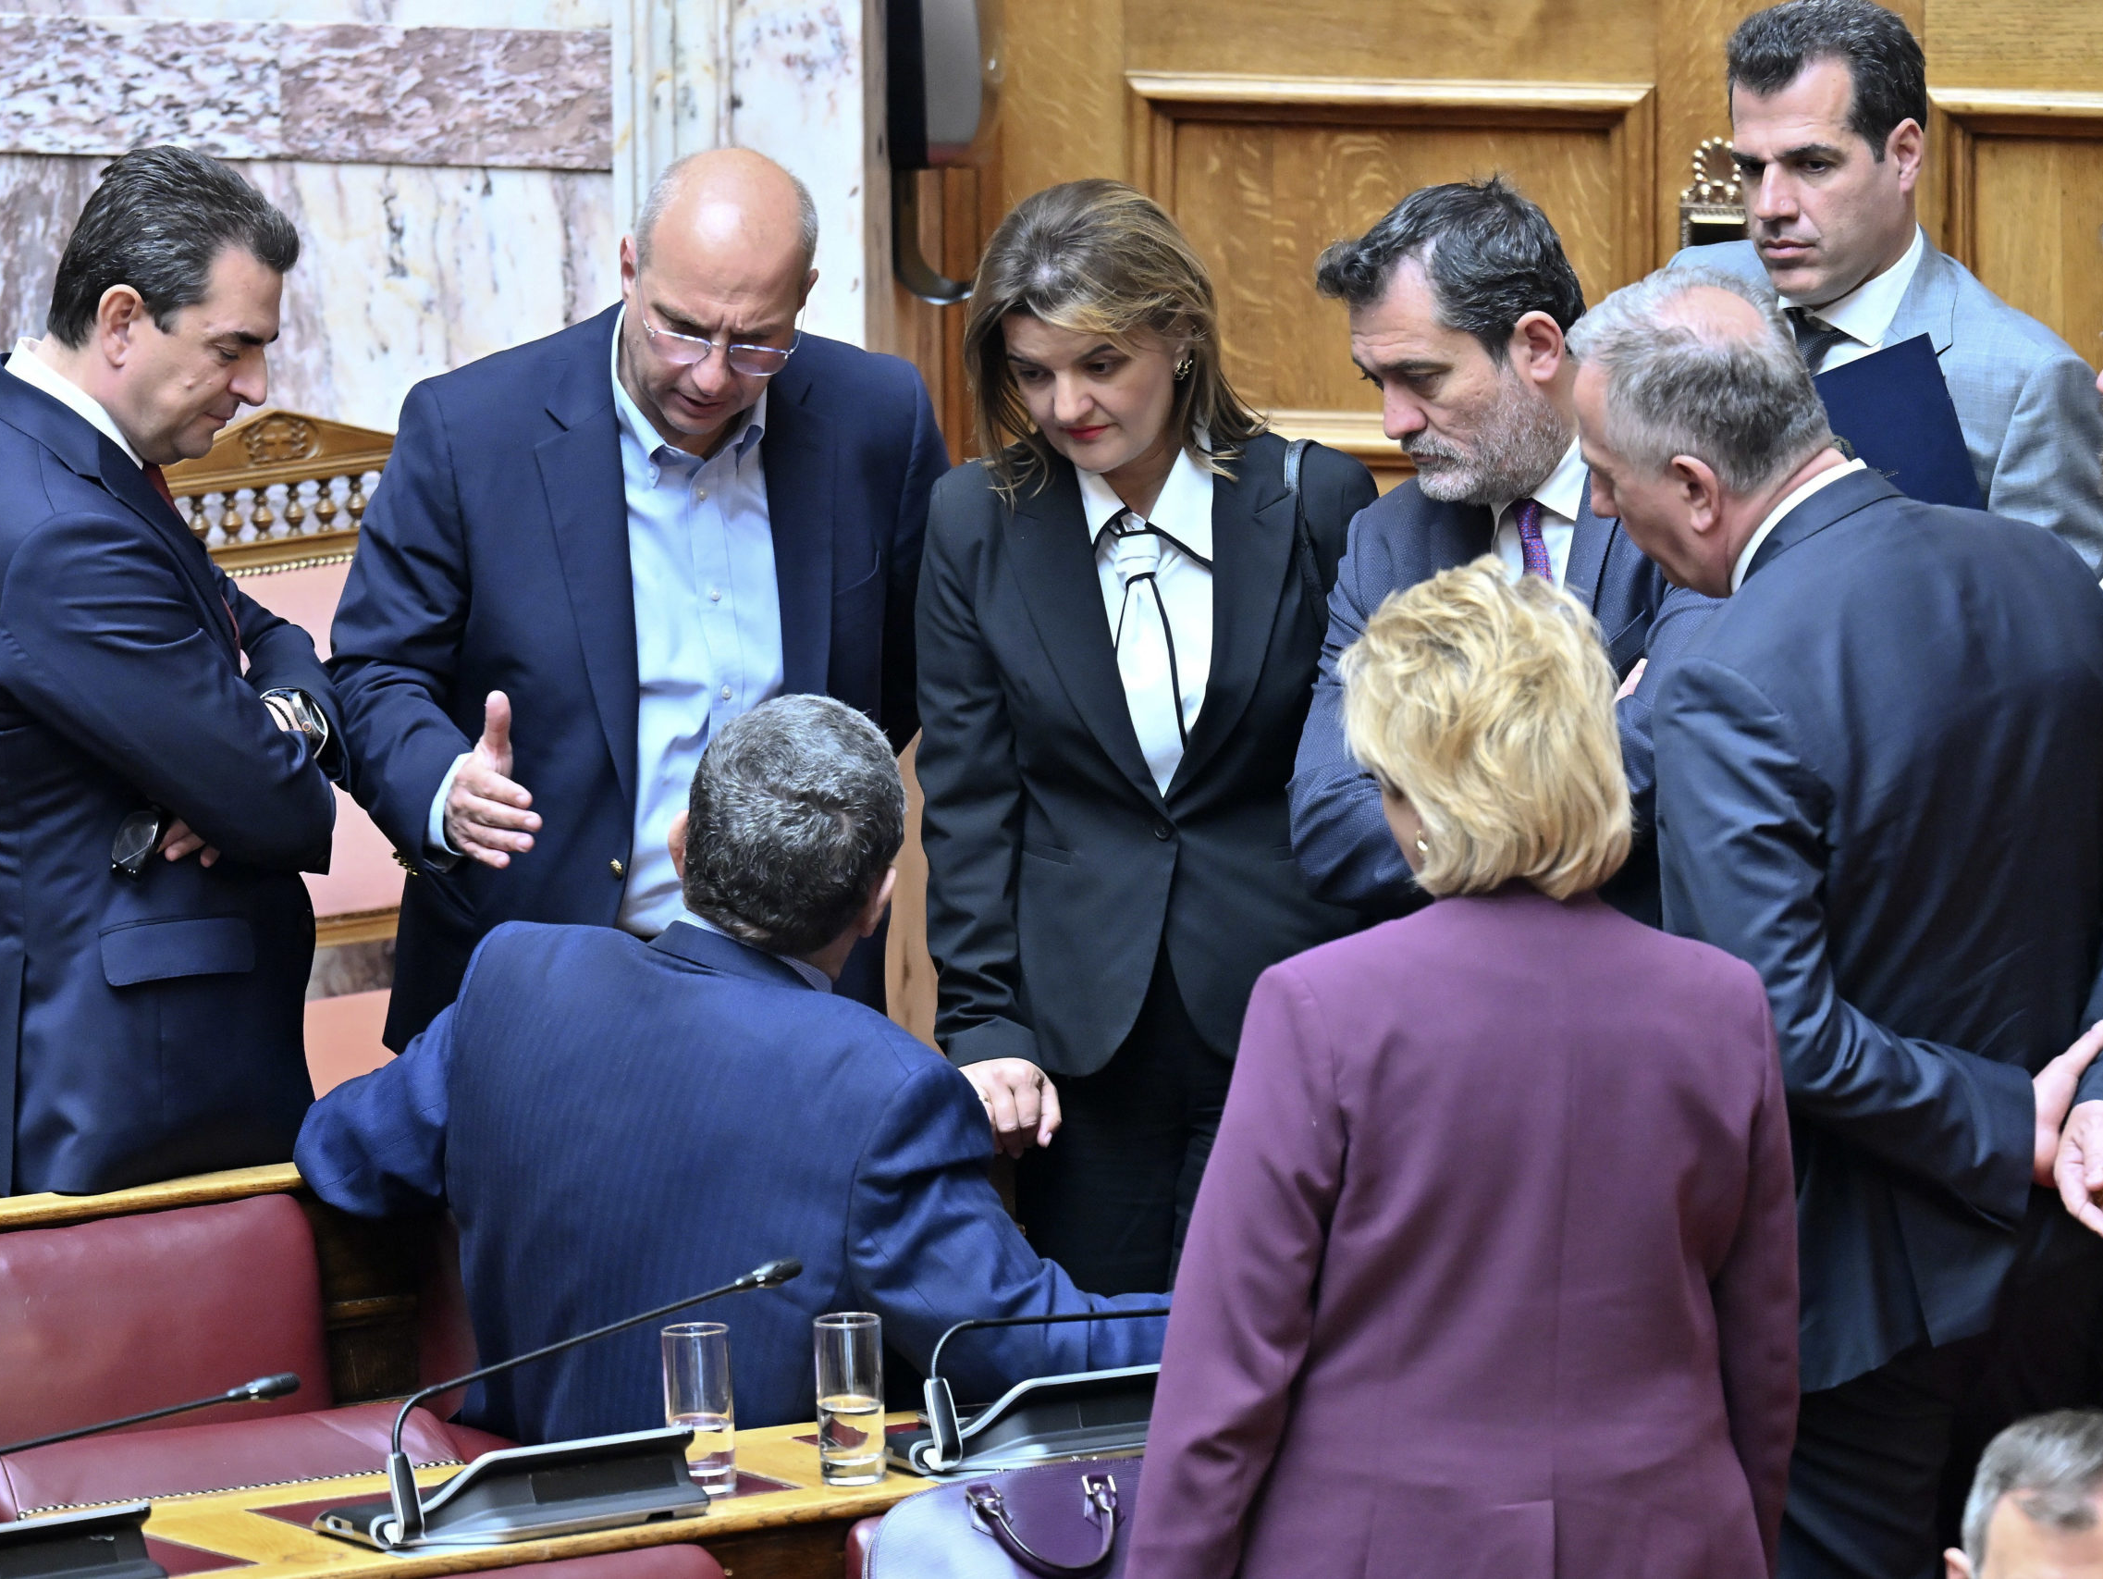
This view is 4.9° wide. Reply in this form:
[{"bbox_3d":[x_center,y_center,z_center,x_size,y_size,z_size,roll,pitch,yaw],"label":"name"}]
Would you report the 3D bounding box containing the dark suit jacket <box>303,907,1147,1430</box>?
[{"bbox_3d":[-0.258,0.378,20.250,0.740,0.600,0.460,2,12,12],"label":"dark suit jacket"}]

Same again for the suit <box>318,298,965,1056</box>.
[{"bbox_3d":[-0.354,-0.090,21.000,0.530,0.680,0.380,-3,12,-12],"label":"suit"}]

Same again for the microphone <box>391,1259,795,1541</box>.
[{"bbox_3d":[-0.376,0.499,19.800,0.355,0.205,0.045,-2,12,-10],"label":"microphone"}]

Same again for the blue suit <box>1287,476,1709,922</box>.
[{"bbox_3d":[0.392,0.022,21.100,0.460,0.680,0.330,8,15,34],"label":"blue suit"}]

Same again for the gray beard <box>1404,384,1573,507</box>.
[{"bbox_3d":[0.370,-0.297,20.950,0.110,0.115,0.145,-33,29,-31],"label":"gray beard"}]

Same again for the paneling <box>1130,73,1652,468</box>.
[{"bbox_3d":[0.315,-0.478,22.500,0.490,0.370,0.050,1,12,9],"label":"paneling"}]

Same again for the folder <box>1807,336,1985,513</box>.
[{"bbox_3d":[0.709,-0.212,21.400,0.235,0.315,0.020,-14,5,27],"label":"folder"}]

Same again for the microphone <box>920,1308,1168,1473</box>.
[{"bbox_3d":[0.062,0.493,20.000,0.350,0.140,0.045,-2,12,-8],"label":"microphone"}]

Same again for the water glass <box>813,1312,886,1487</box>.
[{"bbox_3d":[-0.163,0.496,19.800,0.057,0.135,0.057,0,12,0],"label":"water glass"}]

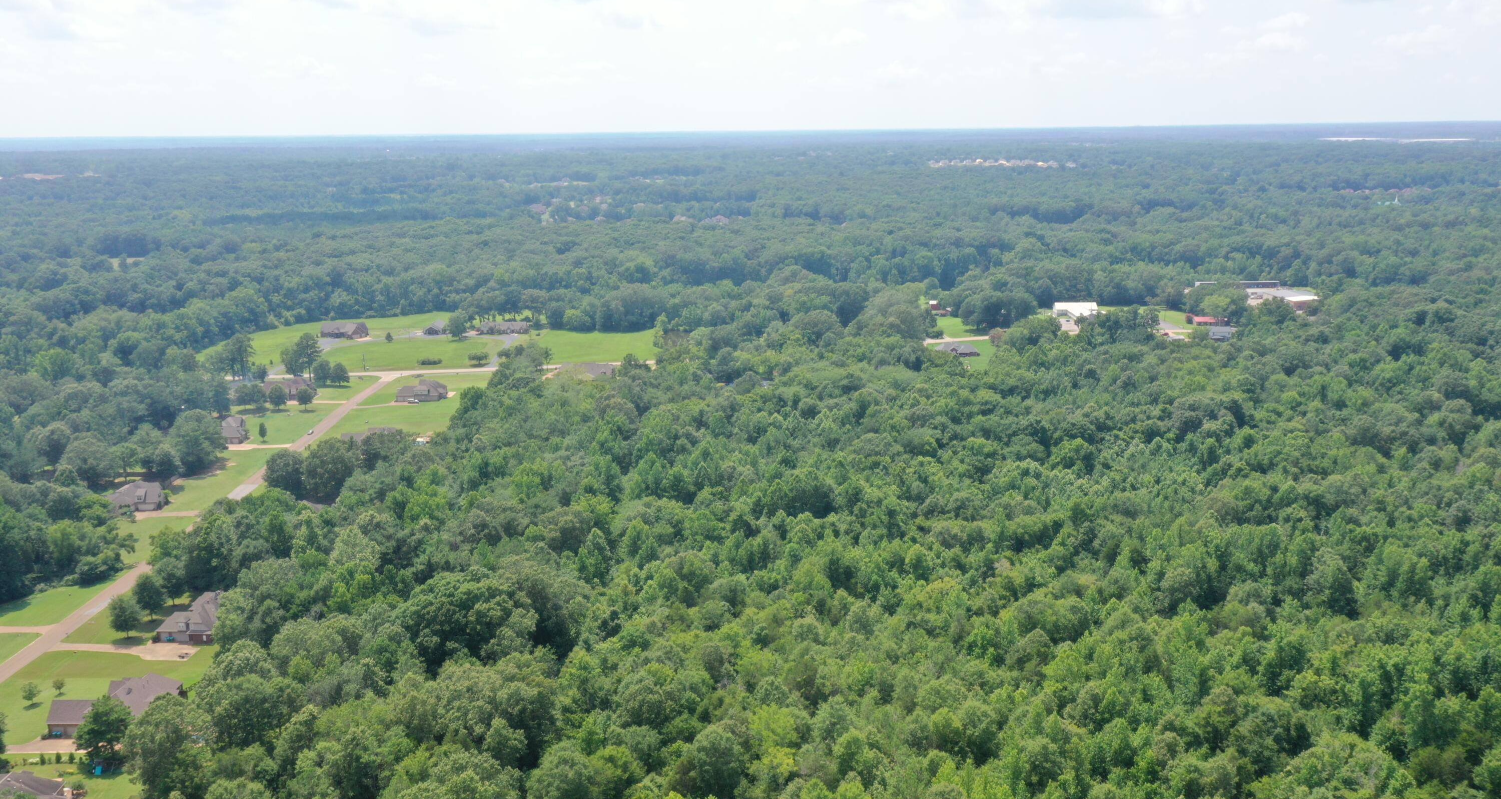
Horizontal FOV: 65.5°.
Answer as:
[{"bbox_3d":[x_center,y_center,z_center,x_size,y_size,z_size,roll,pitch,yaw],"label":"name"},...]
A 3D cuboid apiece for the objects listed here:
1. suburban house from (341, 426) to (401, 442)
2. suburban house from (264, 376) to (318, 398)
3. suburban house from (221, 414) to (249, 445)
[{"bbox_3d":[-149.186,15.128,462.773,24.000,7.800,19.000,-1,13,0],"label":"suburban house"},{"bbox_3d":[-218.682,-5.551,553.961,28.000,7.800,19.000,-1,13,0],"label":"suburban house"},{"bbox_3d":[-212.083,12.248,478.018,16.200,7.800,19.000,-1,13,0],"label":"suburban house"}]

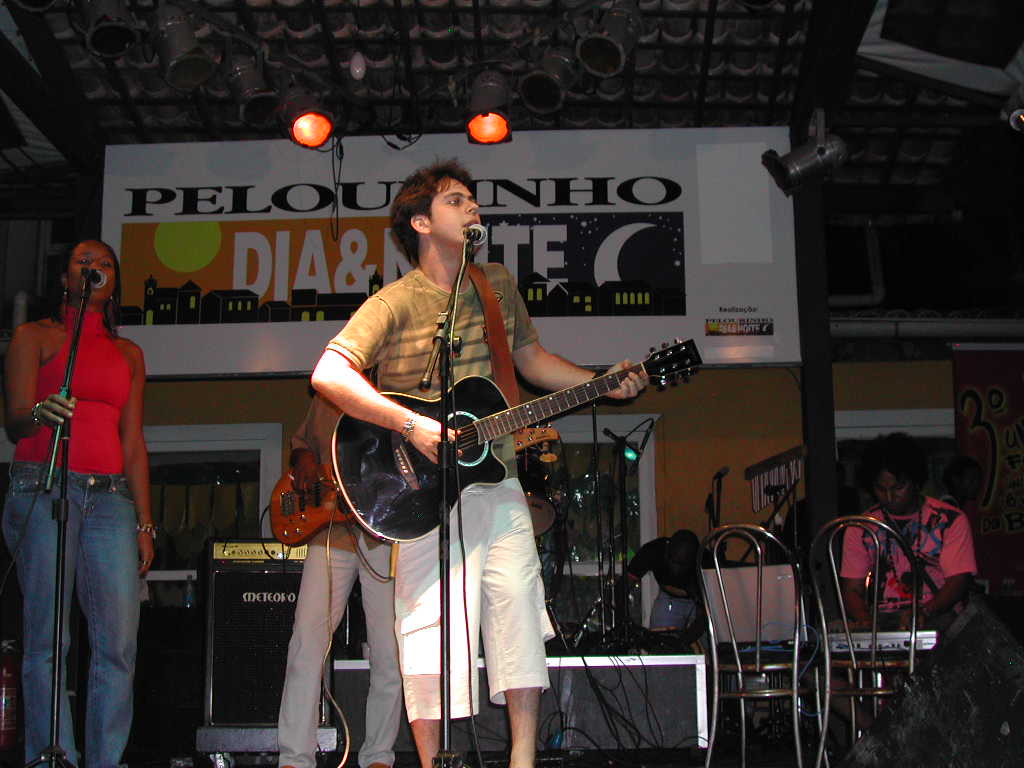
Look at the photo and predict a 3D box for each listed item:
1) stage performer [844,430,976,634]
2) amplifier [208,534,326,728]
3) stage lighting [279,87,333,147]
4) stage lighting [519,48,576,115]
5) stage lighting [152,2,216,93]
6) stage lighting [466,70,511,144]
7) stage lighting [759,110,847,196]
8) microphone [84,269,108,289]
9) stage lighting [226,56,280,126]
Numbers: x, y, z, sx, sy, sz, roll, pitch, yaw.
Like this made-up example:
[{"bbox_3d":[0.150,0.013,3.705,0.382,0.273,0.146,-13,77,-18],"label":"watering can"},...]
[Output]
[{"bbox_3d":[1.504,0.802,5.300,0.530,1.270,0.700,-2,-10,5],"label":"stage performer"},{"bbox_3d":[-1.037,1.060,5.936,0.510,0.780,0.380,1,-10,-7],"label":"amplifier"},{"bbox_3d":[-1.044,-1.366,7.100,0.240,0.350,0.250,4,-46,-25],"label":"stage lighting"},{"bbox_3d":[0.169,-1.475,6.800,0.240,0.250,0.350,-5,31,24],"label":"stage lighting"},{"bbox_3d":[-1.519,-1.566,6.450,0.250,0.350,0.240,-34,-26,27],"label":"stage lighting"},{"bbox_3d":[-0.120,-1.412,7.100,0.240,0.360,0.250,-1,-34,0],"label":"stage lighting"},{"bbox_3d":[1.483,-1.155,7.000,0.380,0.280,0.250,-24,-16,15],"label":"stage lighting"},{"bbox_3d":[-1.155,-0.298,3.850,0.052,0.055,0.165,1,-3,-7],"label":"microphone"},{"bbox_3d":[-1.274,-1.441,6.850,0.240,0.350,0.250,8,-49,-40],"label":"stage lighting"}]

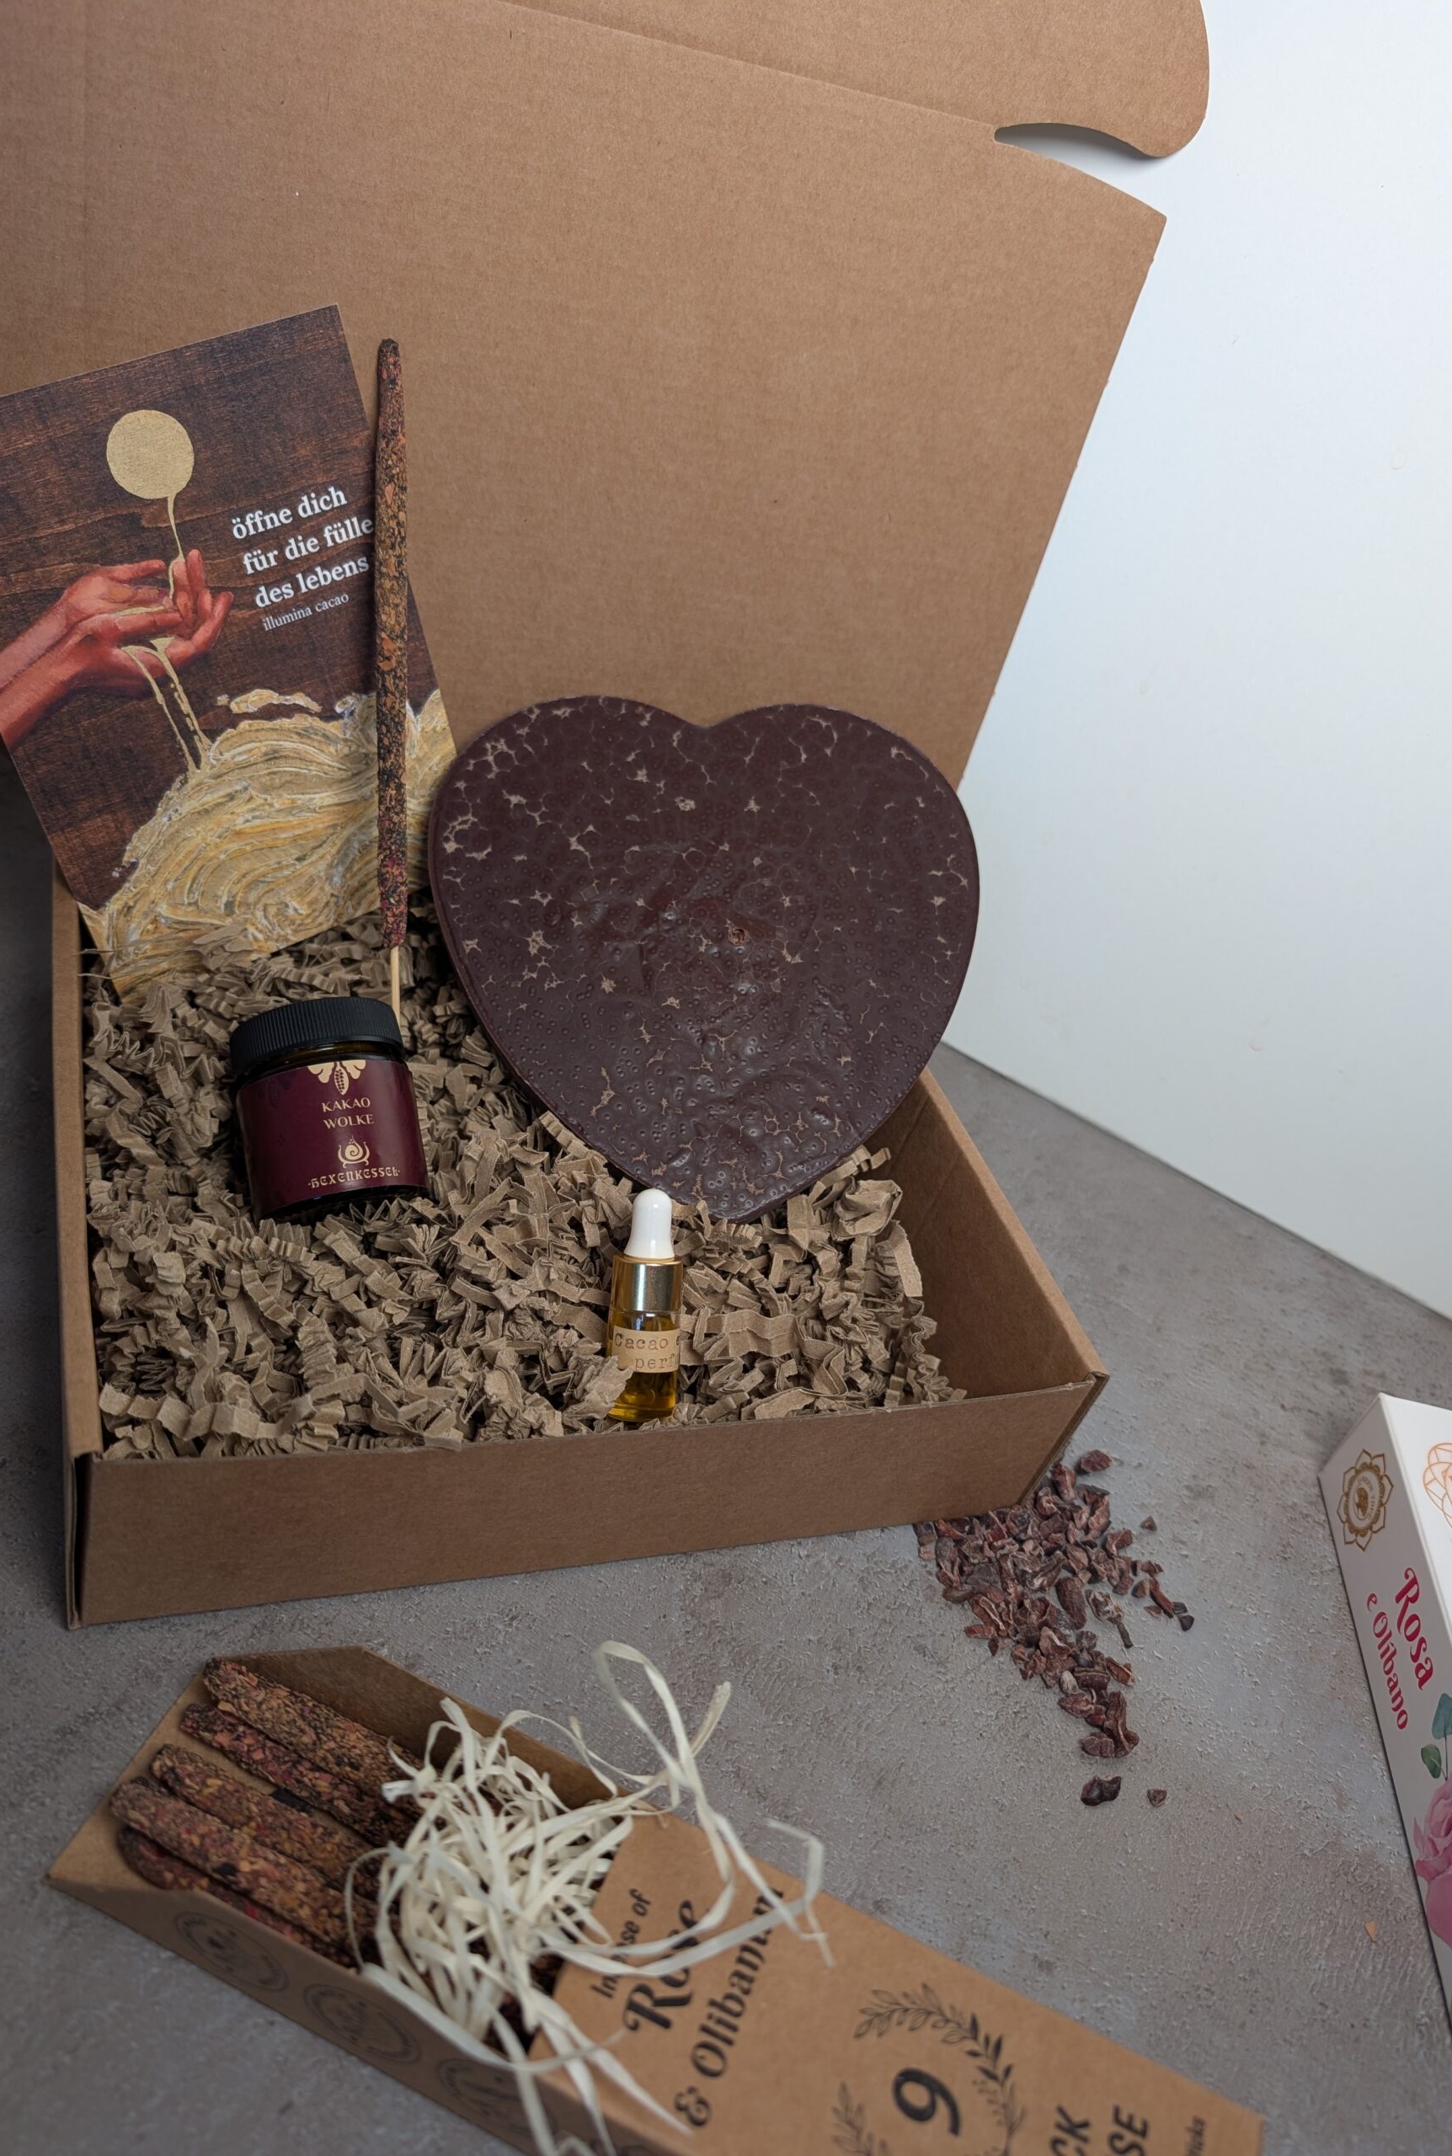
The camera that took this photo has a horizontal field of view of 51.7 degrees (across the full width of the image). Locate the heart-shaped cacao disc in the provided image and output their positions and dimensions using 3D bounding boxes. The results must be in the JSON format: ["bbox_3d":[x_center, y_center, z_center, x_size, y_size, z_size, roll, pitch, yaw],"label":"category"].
[{"bbox_3d":[-0.003,-0.032,0.398,0.149,0.016,0.140,-1,79,-14],"label":"heart-shaped cacao disc"}]

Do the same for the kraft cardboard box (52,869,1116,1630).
[{"bbox_3d":[-0.050,0.017,0.385,0.222,0.053,0.208,1,41,-26],"label":"kraft cardboard box"}]

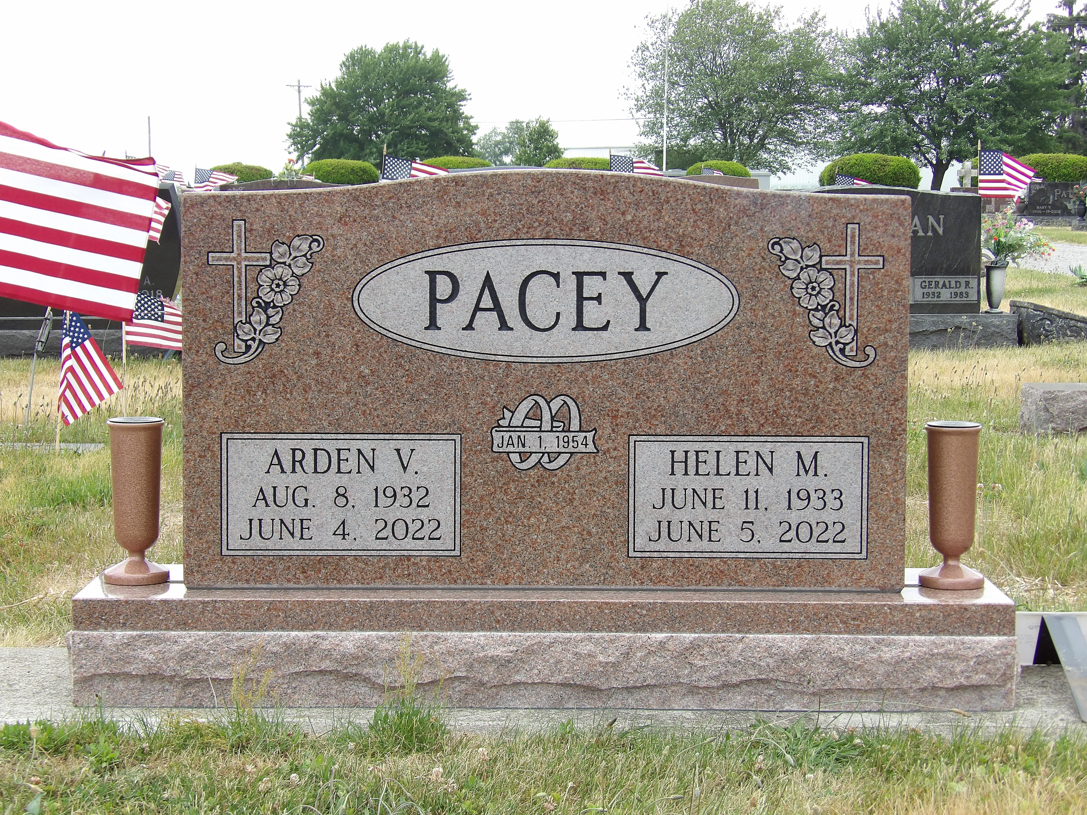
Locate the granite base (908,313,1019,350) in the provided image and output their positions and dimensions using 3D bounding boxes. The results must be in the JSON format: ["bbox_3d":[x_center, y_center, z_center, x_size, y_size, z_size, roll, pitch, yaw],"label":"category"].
[{"bbox_3d":[1.545,-0.363,10.858,1.410,0.185,0.350,0,6,-2],"label":"granite base"}]

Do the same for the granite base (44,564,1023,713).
[{"bbox_3d":[0.000,0.347,3.443,1.380,0.158,0.320,0,5,0],"label":"granite base"}]

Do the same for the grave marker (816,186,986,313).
[{"bbox_3d":[1.529,-0.759,10.722,1.067,0.613,0.200,0,5,0],"label":"grave marker"}]

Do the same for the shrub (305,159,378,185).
[{"bbox_3d":[-4.293,-5.031,48.498,1.569,0.595,1.569,0,5,0],"label":"shrub"}]

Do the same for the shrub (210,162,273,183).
[{"bbox_3d":[-6.019,-4.354,45.048,1.352,1.050,1.352,0,5,0],"label":"shrub"}]

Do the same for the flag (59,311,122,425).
[{"bbox_3d":[-1.343,-0.127,6.700,0.190,0.365,0.100,0,5,0],"label":"flag"}]

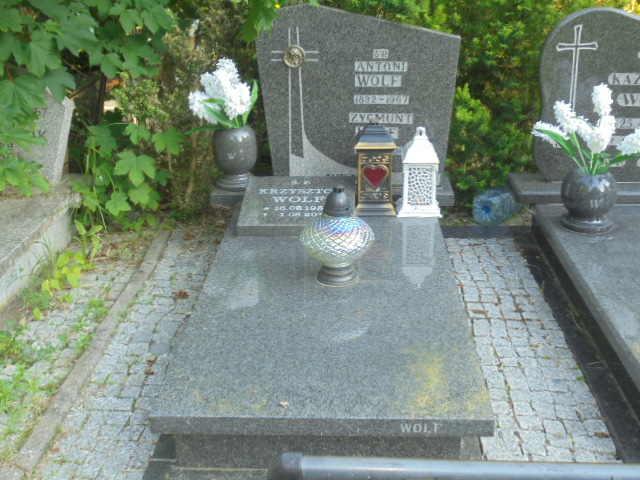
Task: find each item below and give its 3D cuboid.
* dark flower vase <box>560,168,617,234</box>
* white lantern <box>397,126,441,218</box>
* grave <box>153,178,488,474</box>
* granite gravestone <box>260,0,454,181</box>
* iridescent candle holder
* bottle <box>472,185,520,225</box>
[{"bbox_3d":[1.042,-0.167,3.106,0.213,0.230,0.213,0,22,3],"label":"dark flower vase"},{"bbox_3d":[0.410,-0.285,3.259,0.170,0.356,0.160,0,22,3],"label":"white lantern"},{"bbox_3d":[0.040,0.228,2.735,0.850,0.190,1.600,0,22,3],"label":"grave"},{"bbox_3d":[0.161,-0.601,3.363,0.830,0.775,0.080,0,22,3],"label":"granite gravestone"},{"bbox_3d":[0.061,-0.025,2.666,0.250,0.330,0.250,0,22,3],"label":"iridescent candle holder"},{"bbox_3d":[0.863,-0.176,3.824,0.150,0.150,0.310,13,26,30],"label":"bottle"}]

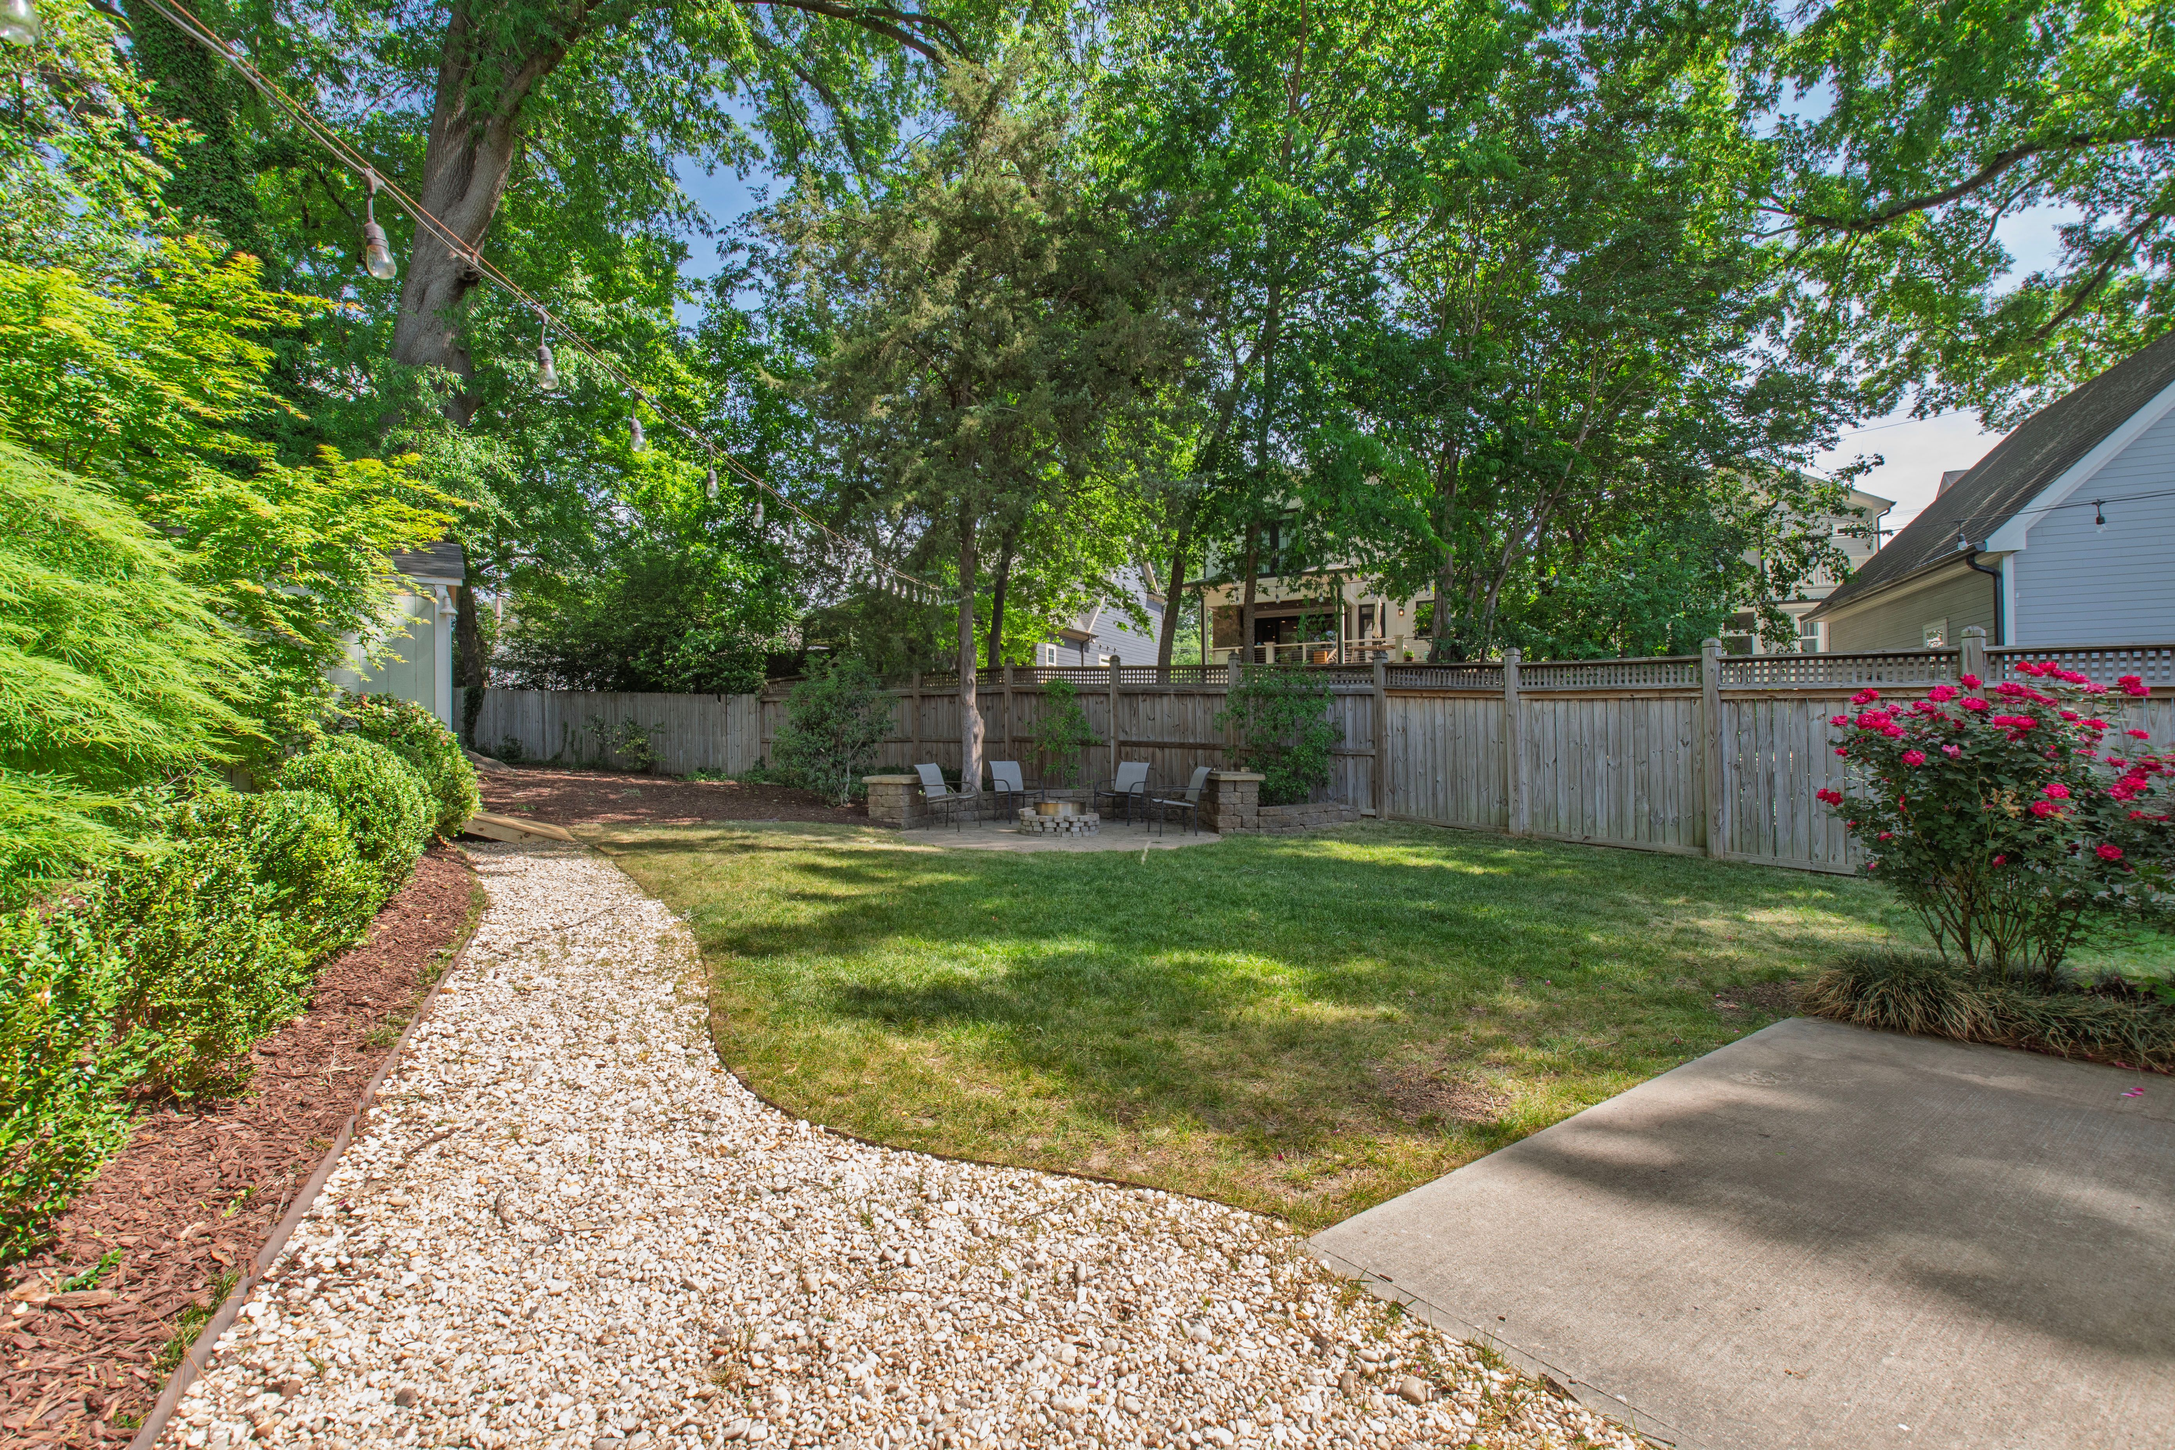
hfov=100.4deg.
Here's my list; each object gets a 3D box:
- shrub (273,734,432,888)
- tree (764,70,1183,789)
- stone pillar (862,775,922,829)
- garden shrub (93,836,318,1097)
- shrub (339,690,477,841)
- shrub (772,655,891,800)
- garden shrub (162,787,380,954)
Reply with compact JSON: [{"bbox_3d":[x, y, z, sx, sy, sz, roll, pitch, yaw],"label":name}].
[{"bbox_3d":[-6.250,0.755,7.780,1.080,1.350,1.150,0,0,-33],"label":"shrub"},{"bbox_3d":[-1.770,-4.750,14.800,6.700,11.900,6.400,0,0,0],"label":"tree"},{"bbox_3d":[-2.740,1.095,12.700,0.660,0.710,0.660,0,0,4],"label":"stone pillar"},{"bbox_3d":[-3.660,0.945,3.730,0.950,0.970,1.000,0,0,-33],"label":"garden shrub"},{"bbox_3d":[-8.100,0.515,10.850,1.400,1.830,1.500,0,0,-33],"label":"shrub"},{"bbox_3d":[-4.400,0.105,15.700,2.050,2.550,1.950,0,0,0],"label":"shrub"},{"bbox_3d":[-4.980,0.920,5.580,1.050,1.020,1.150,0,0,-33],"label":"garden shrub"}]

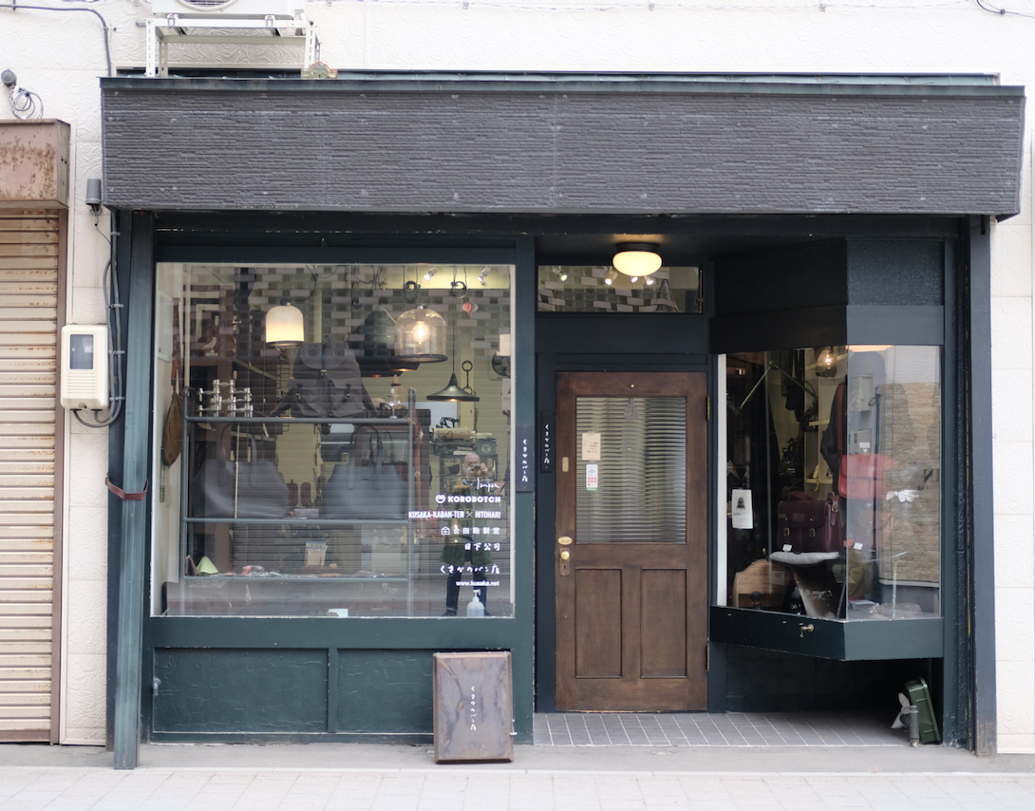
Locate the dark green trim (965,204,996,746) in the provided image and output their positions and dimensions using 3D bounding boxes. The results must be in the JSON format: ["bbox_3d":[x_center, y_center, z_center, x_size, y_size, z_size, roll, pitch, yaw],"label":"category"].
[{"bbox_3d":[2.330,0.403,9.025,0.108,2.694,0.120,0,-2,-1],"label":"dark green trim"}]

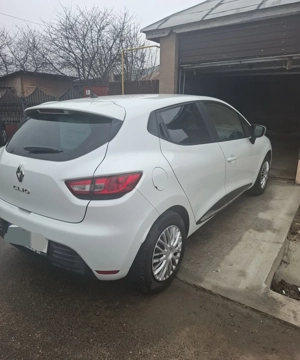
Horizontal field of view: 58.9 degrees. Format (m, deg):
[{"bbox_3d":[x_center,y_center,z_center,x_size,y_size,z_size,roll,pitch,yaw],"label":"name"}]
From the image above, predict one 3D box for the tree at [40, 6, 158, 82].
[{"bbox_3d":[-2.226,-4.597,12.012,5.100,5.100,4.600,-2,16,-10],"label":"tree"}]

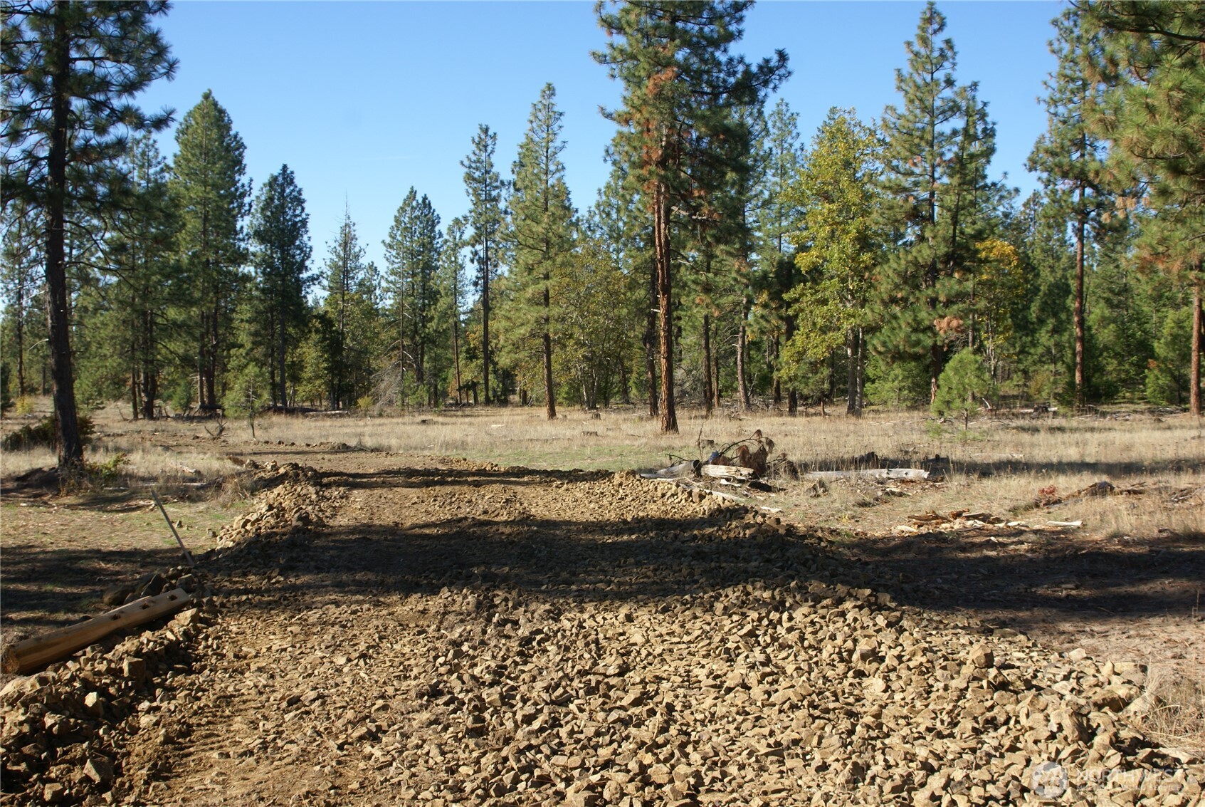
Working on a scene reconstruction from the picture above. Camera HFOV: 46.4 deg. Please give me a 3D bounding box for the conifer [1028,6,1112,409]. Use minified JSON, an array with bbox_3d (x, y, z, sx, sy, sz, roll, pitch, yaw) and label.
[{"bbox_3d":[24.576,-10.219,73.830,4.455,21.133,4.455,0,1,0],"label":"conifer"}]

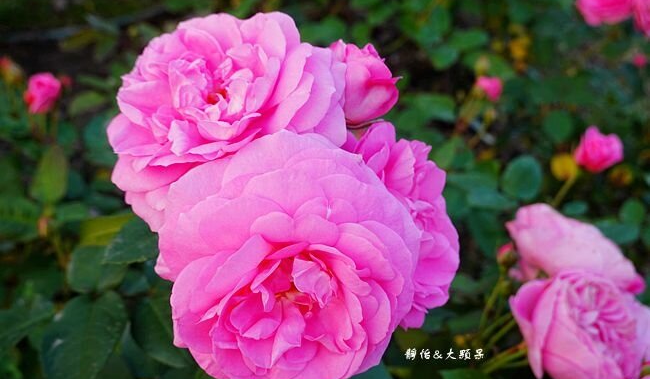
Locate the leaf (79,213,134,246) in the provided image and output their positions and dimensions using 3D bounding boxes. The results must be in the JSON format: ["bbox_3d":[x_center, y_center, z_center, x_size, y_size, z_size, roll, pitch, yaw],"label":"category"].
[{"bbox_3d":[-0.120,0.022,0.420,0.036,0.010,0.024,-7,45,-7],"label":"leaf"}]

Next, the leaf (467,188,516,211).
[{"bbox_3d":[0.127,0.008,0.580,0.040,0.011,0.030,-3,31,-5],"label":"leaf"}]

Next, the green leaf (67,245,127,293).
[{"bbox_3d":[-0.120,0.041,0.400,0.033,0.010,0.038,5,53,3],"label":"green leaf"}]

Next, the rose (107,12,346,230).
[{"bbox_3d":[-0.043,-0.030,0.335,0.105,0.098,0.065,-3,-17,10],"label":"rose"}]

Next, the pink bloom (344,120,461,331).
[{"bbox_3d":[0.032,0.016,0.350,0.085,0.094,0.060,-4,7,-37],"label":"pink bloom"}]

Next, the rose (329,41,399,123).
[{"bbox_3d":[0.018,-0.050,0.355,0.036,0.042,0.036,5,21,-5],"label":"rose"}]

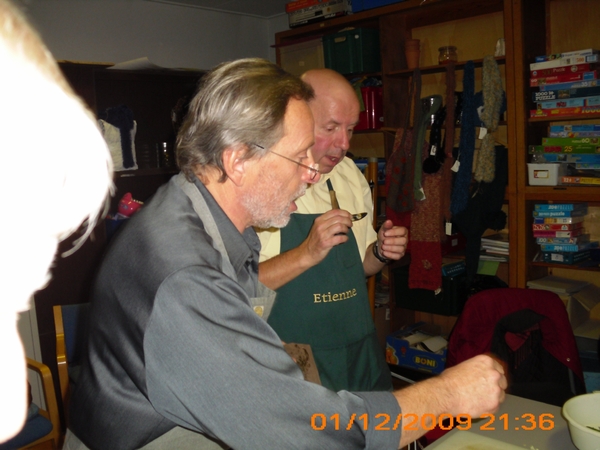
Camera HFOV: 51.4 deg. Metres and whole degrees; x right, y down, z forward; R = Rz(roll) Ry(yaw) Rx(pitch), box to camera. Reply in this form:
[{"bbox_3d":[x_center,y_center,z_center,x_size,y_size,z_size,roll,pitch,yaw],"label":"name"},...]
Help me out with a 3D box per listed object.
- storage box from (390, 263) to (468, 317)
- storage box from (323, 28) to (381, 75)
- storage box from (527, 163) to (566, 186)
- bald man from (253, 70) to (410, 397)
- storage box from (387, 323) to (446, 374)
[{"bbox_3d":[0.775,0.358,3.564,0.359,0.215,0.280,4,10,44],"label":"storage box"},{"bbox_3d":[0.372,-1.021,3.767,0.288,0.242,0.350,4,10,44],"label":"storage box"},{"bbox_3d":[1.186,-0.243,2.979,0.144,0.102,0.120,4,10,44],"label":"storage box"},{"bbox_3d":[0.048,0.465,1.540,0.510,1.660,0.450,-8,8,-32],"label":"bald man"},{"bbox_3d":[0.769,0.709,3.590,0.393,0.150,0.360,4,10,44],"label":"storage box"}]

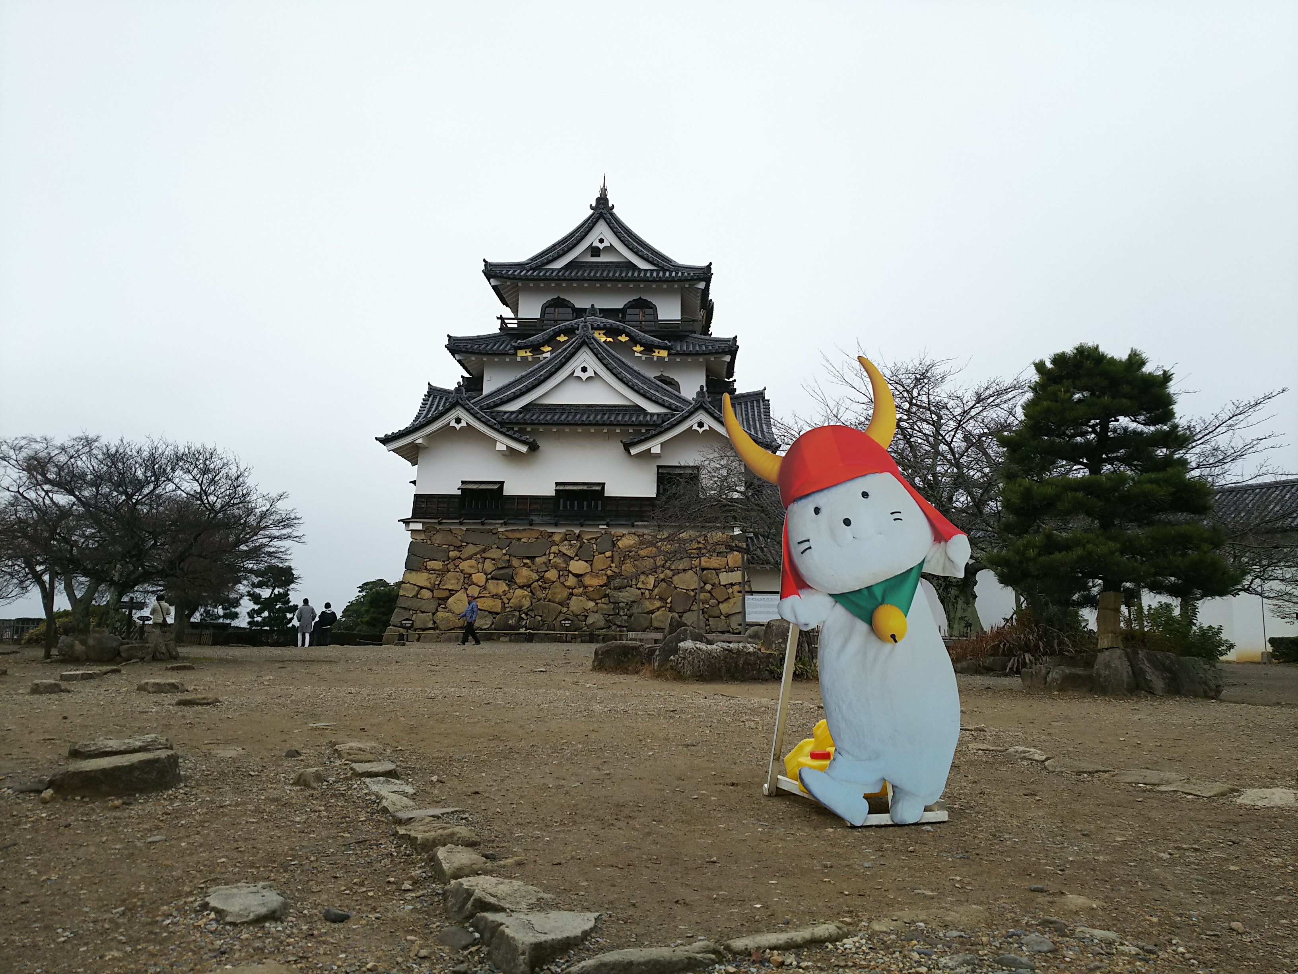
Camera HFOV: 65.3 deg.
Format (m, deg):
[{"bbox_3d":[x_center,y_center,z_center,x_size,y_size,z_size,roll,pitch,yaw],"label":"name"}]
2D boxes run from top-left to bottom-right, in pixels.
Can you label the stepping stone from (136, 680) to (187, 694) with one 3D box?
[{"bbox_3d":[-4.898,2.004,10.144,0.480,0.120,0.360,4,-9,-25],"label":"stepping stone"}]

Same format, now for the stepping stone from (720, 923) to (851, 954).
[{"bbox_3d":[0.326,1.050,2.355,0.300,0.050,0.090,3,-8,-17],"label":"stepping stone"}]

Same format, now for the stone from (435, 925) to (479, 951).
[{"bbox_3d":[-0.425,0.992,2.245,0.085,0.040,0.100,6,-9,-32],"label":"stone"}]

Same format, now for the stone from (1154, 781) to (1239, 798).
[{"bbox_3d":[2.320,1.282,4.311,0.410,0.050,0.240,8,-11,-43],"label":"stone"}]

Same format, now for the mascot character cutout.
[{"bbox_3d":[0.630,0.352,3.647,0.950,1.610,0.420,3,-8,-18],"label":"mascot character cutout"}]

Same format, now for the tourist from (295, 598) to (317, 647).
[{"bbox_3d":[-11.384,4.452,33.697,0.620,1.680,0.420,1,-7,0],"label":"tourist"}]

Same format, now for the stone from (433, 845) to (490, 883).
[{"bbox_3d":[-0.529,1.040,2.802,0.140,0.060,0.220,3,-8,-19],"label":"stone"}]

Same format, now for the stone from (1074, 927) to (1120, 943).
[{"bbox_3d":[0.991,0.998,2.254,0.090,0.030,0.065,-5,-10,34],"label":"stone"}]

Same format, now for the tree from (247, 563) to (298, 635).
[{"bbox_3d":[-14.606,4.578,39.227,2.050,3.140,2.000,3,-9,-20],"label":"tree"}]

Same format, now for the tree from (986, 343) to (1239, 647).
[{"bbox_3d":[8.534,0.383,18.690,4.600,5.900,4.500,1,-7,0],"label":"tree"}]

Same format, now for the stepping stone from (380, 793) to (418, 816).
[{"bbox_3d":[-0.903,1.166,3.664,0.135,0.065,0.220,3,-8,-14],"label":"stepping stone"}]

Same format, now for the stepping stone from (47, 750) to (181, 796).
[{"bbox_3d":[-2.225,1.187,4.203,0.470,0.130,0.270,5,-9,-32],"label":"stepping stone"}]

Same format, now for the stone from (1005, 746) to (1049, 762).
[{"bbox_3d":[3.788,2.668,10.147,0.410,0.110,0.300,1,-7,0],"label":"stone"}]

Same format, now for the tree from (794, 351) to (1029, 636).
[{"bbox_3d":[6.594,0.515,25.315,5.900,7.700,5.600,1,-7,0],"label":"tree"}]

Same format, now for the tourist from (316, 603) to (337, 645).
[{"bbox_3d":[-11.435,4.888,35.956,0.600,1.552,0.420,2,-8,-11],"label":"tourist"}]

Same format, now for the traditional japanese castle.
[{"bbox_3d":[-2.560,-3.383,48.900,16.200,20.800,18.500,0,-7,2],"label":"traditional japanese castle"}]

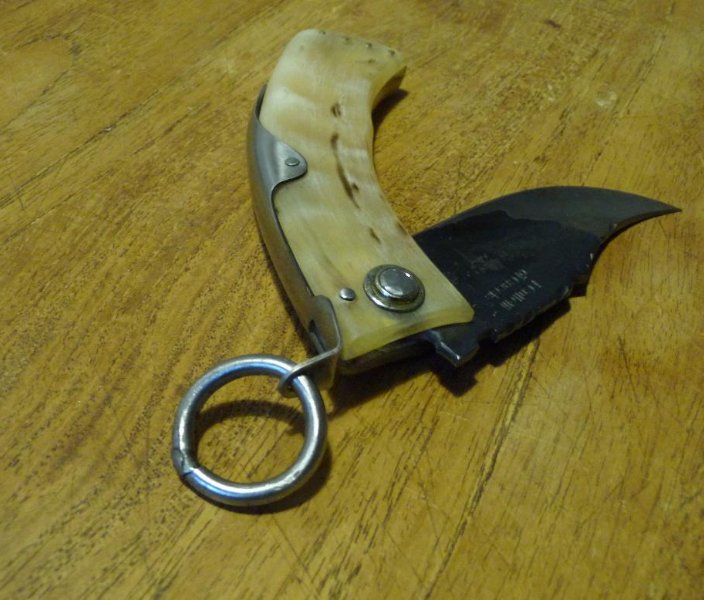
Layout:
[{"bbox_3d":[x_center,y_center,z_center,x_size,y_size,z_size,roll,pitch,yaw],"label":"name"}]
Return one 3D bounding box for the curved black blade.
[{"bbox_3d":[0.044,-0.010,0.198,0.084,0.005,0.037,-20,50,-29],"label":"curved black blade"}]

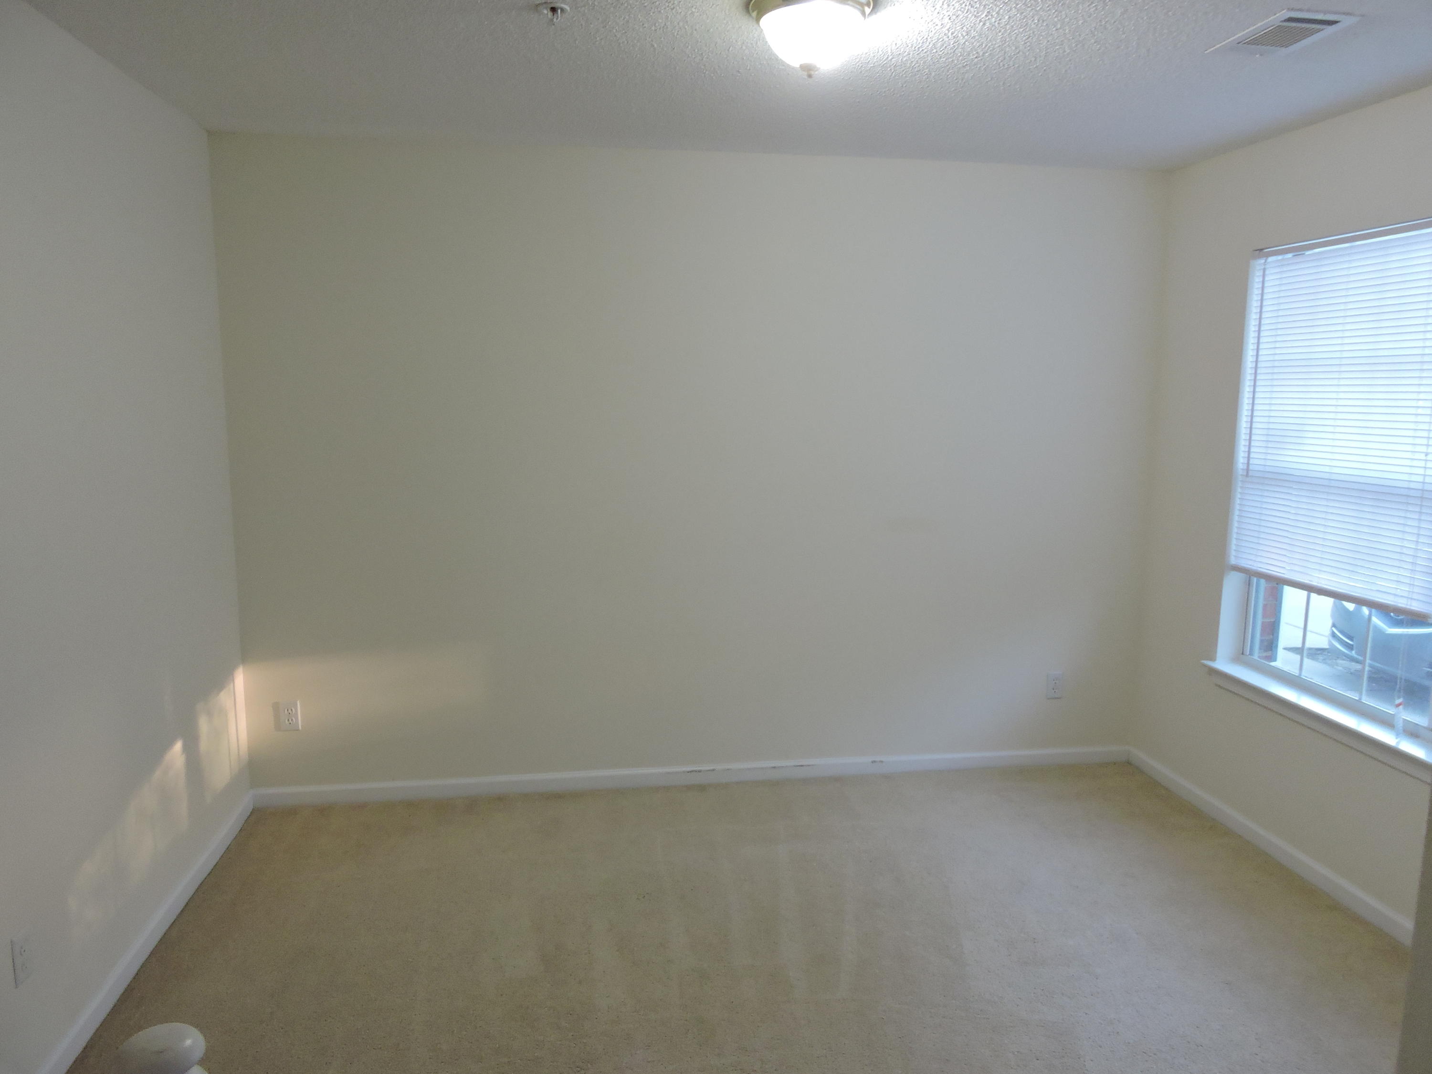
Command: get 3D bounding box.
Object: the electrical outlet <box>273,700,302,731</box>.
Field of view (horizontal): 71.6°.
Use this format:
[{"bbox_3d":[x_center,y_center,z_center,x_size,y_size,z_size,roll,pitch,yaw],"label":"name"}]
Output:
[{"bbox_3d":[-1.603,0.676,3.737,0.072,0.115,0.010,-1,9,-9],"label":"electrical outlet"}]

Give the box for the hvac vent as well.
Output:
[{"bbox_3d":[1.355,-1.197,2.386,0.197,0.016,0.295,-1,9,-9],"label":"hvac vent"}]

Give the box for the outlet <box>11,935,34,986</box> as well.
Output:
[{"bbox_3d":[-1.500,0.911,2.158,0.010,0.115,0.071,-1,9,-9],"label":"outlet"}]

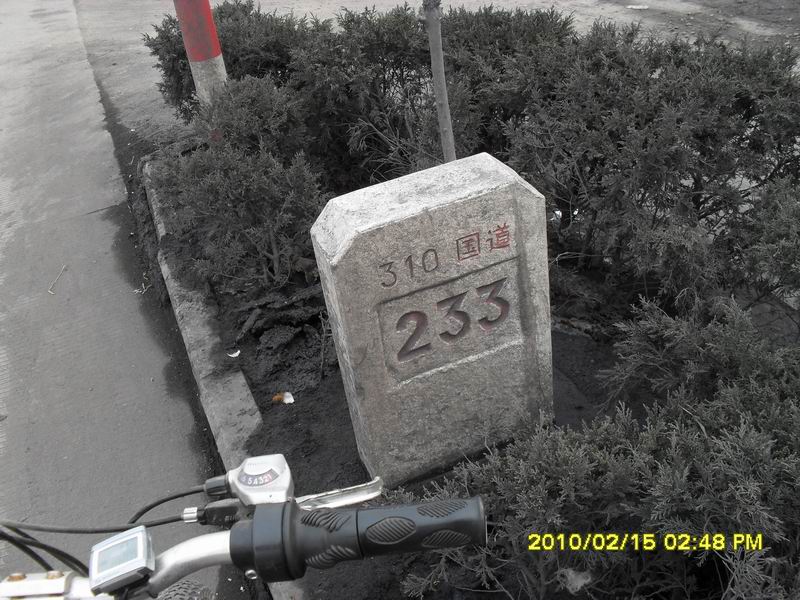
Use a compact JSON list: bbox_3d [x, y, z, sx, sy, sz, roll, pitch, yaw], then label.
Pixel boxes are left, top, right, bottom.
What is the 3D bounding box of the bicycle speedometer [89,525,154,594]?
[{"bbox_3d":[-0.199,0.187,0.581,0.042,0.014,0.035,-22,42,-2],"label":"bicycle speedometer"}]

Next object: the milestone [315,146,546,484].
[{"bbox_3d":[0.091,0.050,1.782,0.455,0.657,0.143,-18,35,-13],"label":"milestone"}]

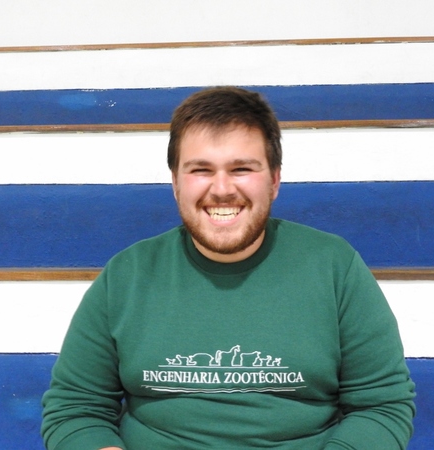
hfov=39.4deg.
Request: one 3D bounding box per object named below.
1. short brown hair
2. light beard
[{"bbox_3d":[0.013,-0.155,1.035,0.192,0.163,0.200,0,-1,3],"label":"short brown hair"},{"bbox_3d":[0.014,-0.001,0.975,0.156,0.104,0.095,0,-1,3],"label":"light beard"}]

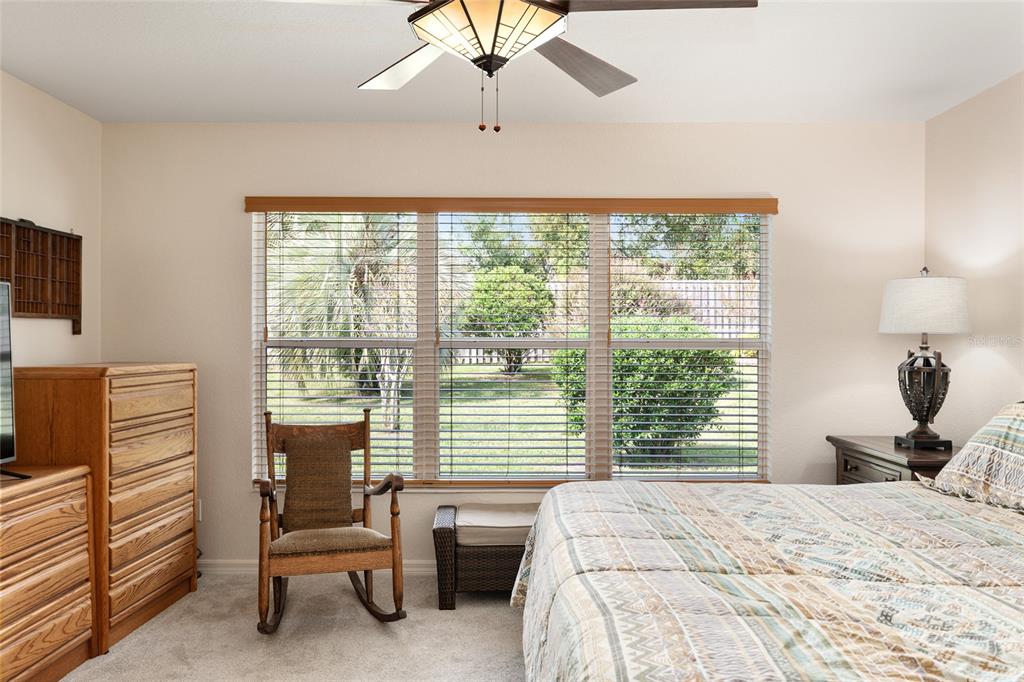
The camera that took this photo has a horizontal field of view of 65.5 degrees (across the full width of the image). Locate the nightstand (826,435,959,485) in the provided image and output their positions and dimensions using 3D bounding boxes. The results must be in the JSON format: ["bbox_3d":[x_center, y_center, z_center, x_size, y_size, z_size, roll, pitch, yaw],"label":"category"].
[{"bbox_3d":[1.940,0.885,3.815,0.520,0.755,0.870,0,0,0],"label":"nightstand"}]

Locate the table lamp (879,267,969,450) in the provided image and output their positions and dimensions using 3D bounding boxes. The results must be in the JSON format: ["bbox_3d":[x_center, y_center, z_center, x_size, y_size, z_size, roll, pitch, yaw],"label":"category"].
[{"bbox_3d":[1.977,0.076,3.820,0.390,0.867,0.390,0,0,0],"label":"table lamp"}]

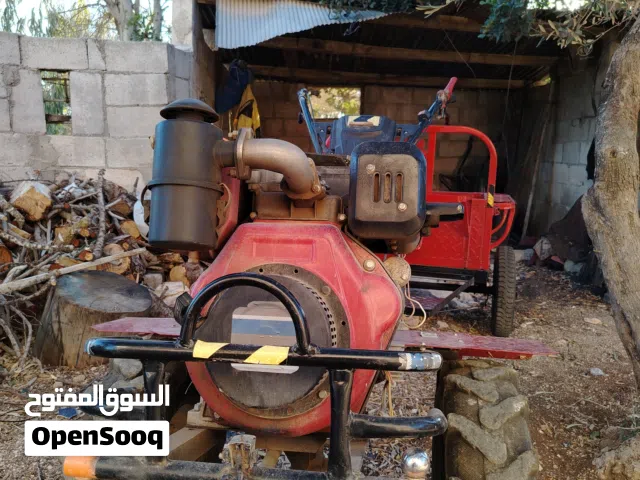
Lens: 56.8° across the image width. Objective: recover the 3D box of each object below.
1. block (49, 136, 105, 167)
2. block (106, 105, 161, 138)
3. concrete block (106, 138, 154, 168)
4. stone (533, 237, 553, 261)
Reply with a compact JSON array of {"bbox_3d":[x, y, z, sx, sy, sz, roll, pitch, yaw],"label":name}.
[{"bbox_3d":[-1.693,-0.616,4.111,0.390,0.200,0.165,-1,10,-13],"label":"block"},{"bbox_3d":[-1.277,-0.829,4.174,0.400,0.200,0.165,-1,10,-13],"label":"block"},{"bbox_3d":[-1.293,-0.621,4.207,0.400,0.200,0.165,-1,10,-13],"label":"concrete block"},{"bbox_3d":[2.125,0.081,5.650,0.180,0.220,0.180,-1,10,-13],"label":"stone"}]

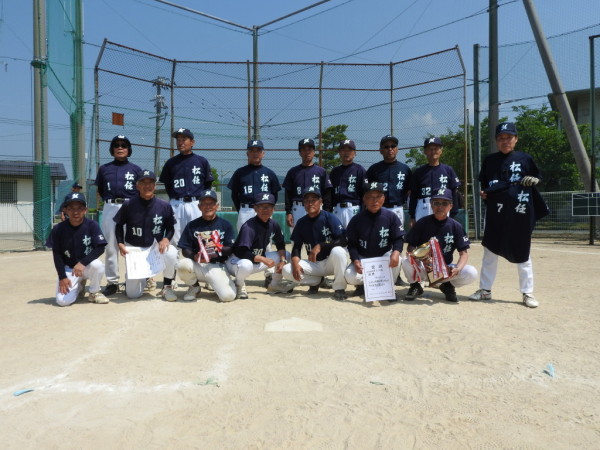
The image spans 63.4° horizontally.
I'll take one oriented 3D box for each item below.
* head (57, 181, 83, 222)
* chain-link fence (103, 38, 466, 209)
[{"bbox_3d":[-2.170,-0.170,4.650,0.220,0.320,0.250,-1,1,-22],"label":"head"},{"bbox_3d":[-0.420,-2.280,13.800,9.900,4.950,2.050,0,1,-4],"label":"chain-link fence"}]

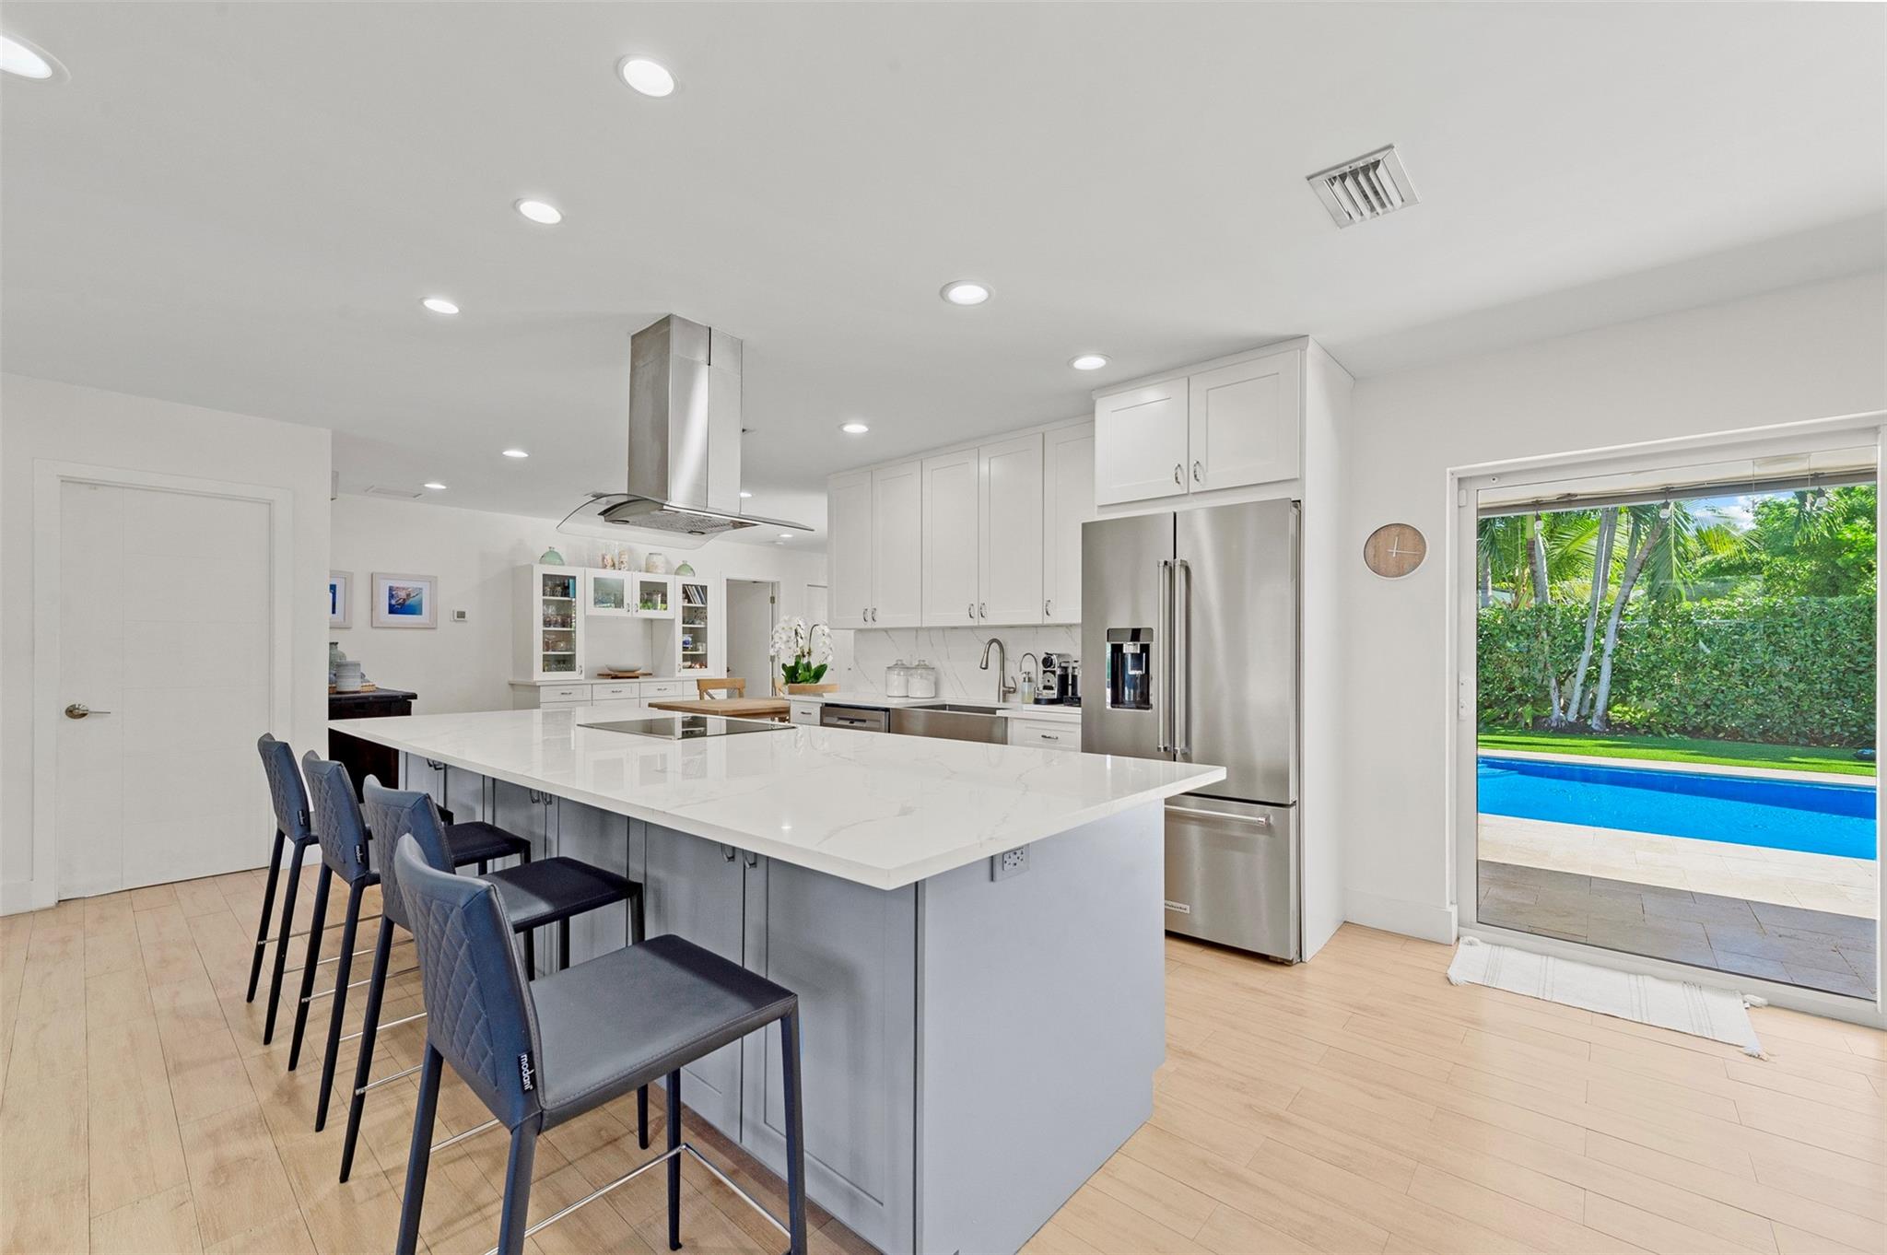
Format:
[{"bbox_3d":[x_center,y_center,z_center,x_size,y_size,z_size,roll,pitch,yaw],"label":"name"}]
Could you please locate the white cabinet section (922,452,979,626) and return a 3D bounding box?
[{"bbox_3d":[0.042,-0.533,4.463,0.433,1.049,0.025,-1,-2,40],"label":"white cabinet section"}]

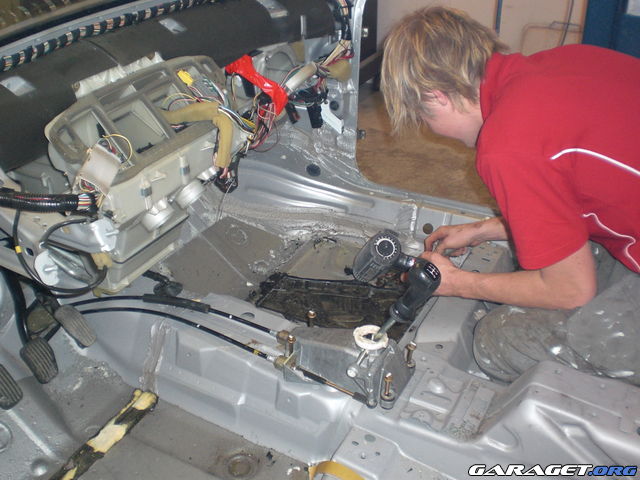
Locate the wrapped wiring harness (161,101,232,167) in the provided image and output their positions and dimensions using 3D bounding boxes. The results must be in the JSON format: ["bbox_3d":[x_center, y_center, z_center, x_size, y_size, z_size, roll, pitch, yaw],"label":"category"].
[{"bbox_3d":[-0.249,-0.212,1.340,0.120,0.130,0.100,15,29,30],"label":"wrapped wiring harness"}]

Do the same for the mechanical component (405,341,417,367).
[{"bbox_3d":[0.158,0.200,1.150,0.016,0.044,0.016,-1,25,0],"label":"mechanical component"}]

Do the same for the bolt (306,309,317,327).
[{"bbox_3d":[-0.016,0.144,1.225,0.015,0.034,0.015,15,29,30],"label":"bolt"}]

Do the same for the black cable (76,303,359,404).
[{"bbox_3d":[-0.194,0.189,1.227,0.632,0.039,0.056,11,28,24],"label":"black cable"}]

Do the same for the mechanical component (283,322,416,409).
[{"bbox_3d":[0.048,0.184,1.150,0.200,0.100,0.125,15,29,30],"label":"mechanical component"}]

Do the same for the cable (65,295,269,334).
[{"bbox_3d":[-0.295,0.142,1.326,0.448,0.024,0.052,7,26,17],"label":"cable"}]

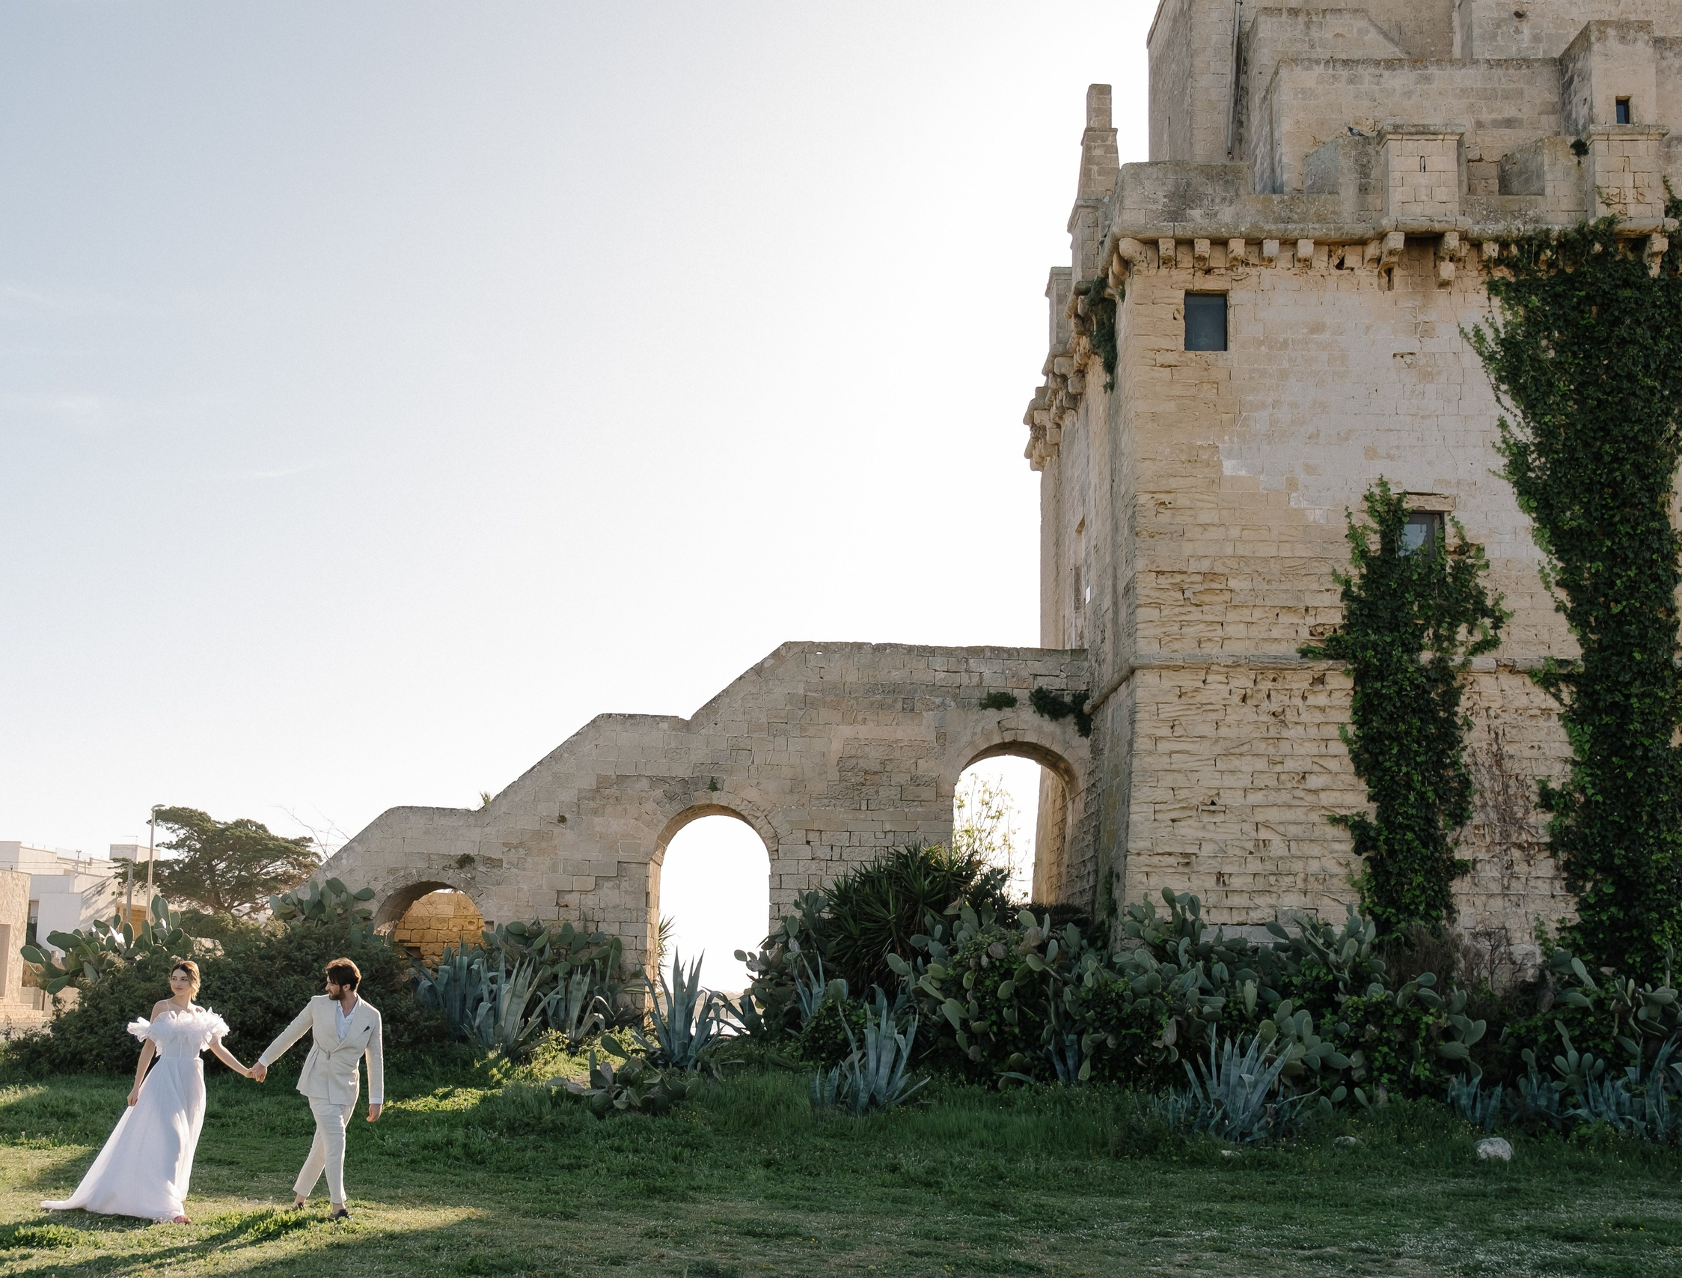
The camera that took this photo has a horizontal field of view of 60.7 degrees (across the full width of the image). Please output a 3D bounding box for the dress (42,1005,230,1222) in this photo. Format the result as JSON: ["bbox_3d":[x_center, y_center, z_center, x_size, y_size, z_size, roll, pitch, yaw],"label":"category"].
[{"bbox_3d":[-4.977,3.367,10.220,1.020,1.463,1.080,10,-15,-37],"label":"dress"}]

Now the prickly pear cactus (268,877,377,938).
[{"bbox_3d":[-7.761,4.084,21.500,1.650,1.050,1.300,1,-11,0],"label":"prickly pear cactus"}]

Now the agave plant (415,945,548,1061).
[{"bbox_3d":[-4.866,4.852,19.300,1.750,1.520,1.500,1,-12,0],"label":"agave plant"}]

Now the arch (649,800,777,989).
[{"bbox_3d":[-2.446,5.044,27.300,2.400,3.900,1.800,1,-11,-1],"label":"arch"}]

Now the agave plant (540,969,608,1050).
[{"bbox_3d":[-3.998,5.539,21.500,1.050,1.200,1.050,1,-11,0],"label":"agave plant"}]

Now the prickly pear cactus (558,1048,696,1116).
[{"bbox_3d":[-2.362,4.876,15.800,1.450,0.750,1.200,1,-11,0],"label":"prickly pear cactus"}]

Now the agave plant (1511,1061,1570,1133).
[{"bbox_3d":[7.152,4.682,14.700,0.580,0.718,0.550,1,-12,0],"label":"agave plant"}]

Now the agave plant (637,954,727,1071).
[{"bbox_3d":[-2.121,5.012,19.300,1.250,1.500,1.200,1,-11,0],"label":"agave plant"}]

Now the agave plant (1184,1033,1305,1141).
[{"bbox_3d":[4.002,4.427,14.200,1.220,1.048,1.150,1,-12,0],"label":"agave plant"}]

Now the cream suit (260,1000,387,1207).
[{"bbox_3d":[-3.765,3.340,10.400,0.880,1.440,0.500,5,-12,-21],"label":"cream suit"}]

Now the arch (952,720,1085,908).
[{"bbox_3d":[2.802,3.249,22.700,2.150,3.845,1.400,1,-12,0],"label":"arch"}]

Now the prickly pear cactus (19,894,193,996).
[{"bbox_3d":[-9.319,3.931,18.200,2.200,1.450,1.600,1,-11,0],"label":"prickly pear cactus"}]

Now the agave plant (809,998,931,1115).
[{"bbox_3d":[0.327,4.651,16.100,1.300,1.300,1.200,1,-11,0],"label":"agave plant"}]

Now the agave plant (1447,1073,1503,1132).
[{"bbox_3d":[6.441,4.719,14.600,0.560,0.610,0.540,1,-12,0],"label":"agave plant"}]

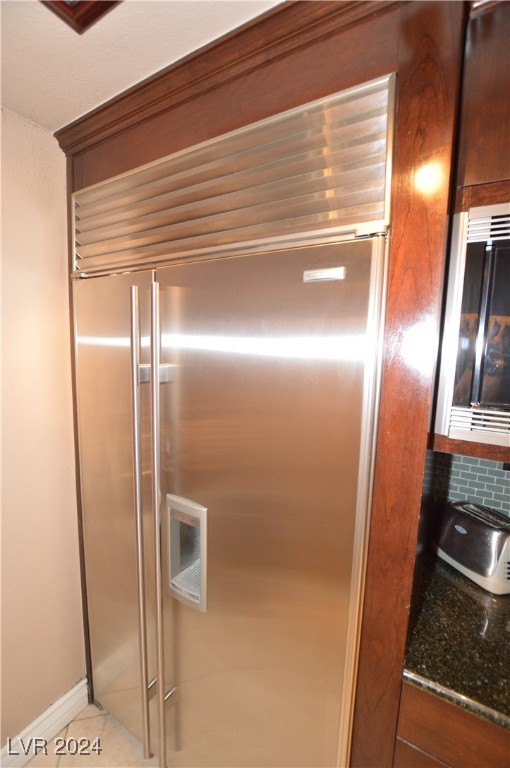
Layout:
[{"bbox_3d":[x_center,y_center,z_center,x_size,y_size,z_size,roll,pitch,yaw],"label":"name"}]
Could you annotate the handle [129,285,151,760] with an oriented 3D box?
[{"bbox_3d":[-0.367,0.528,1.069,0.025,1.658,0.054,5,8,30],"label":"handle"}]

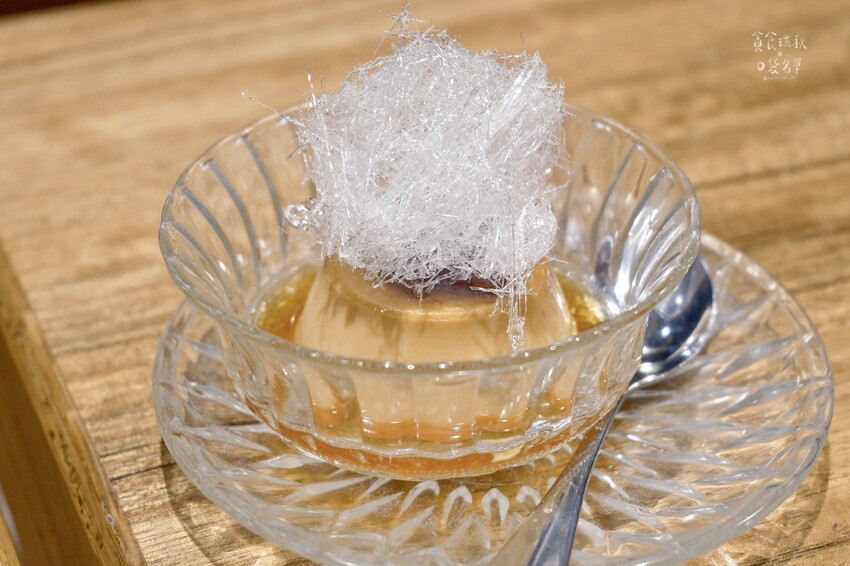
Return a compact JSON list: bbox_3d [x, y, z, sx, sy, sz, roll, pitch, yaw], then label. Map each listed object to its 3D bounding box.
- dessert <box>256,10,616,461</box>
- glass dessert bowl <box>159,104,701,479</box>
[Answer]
[{"bbox_3d":[0.001,-0.018,0.373,0.077,0.082,0.076,-1,34,0],"label":"dessert"},{"bbox_3d":[0.001,0.002,0.387,0.120,0.046,0.120,-1,34,0],"label":"glass dessert bowl"}]

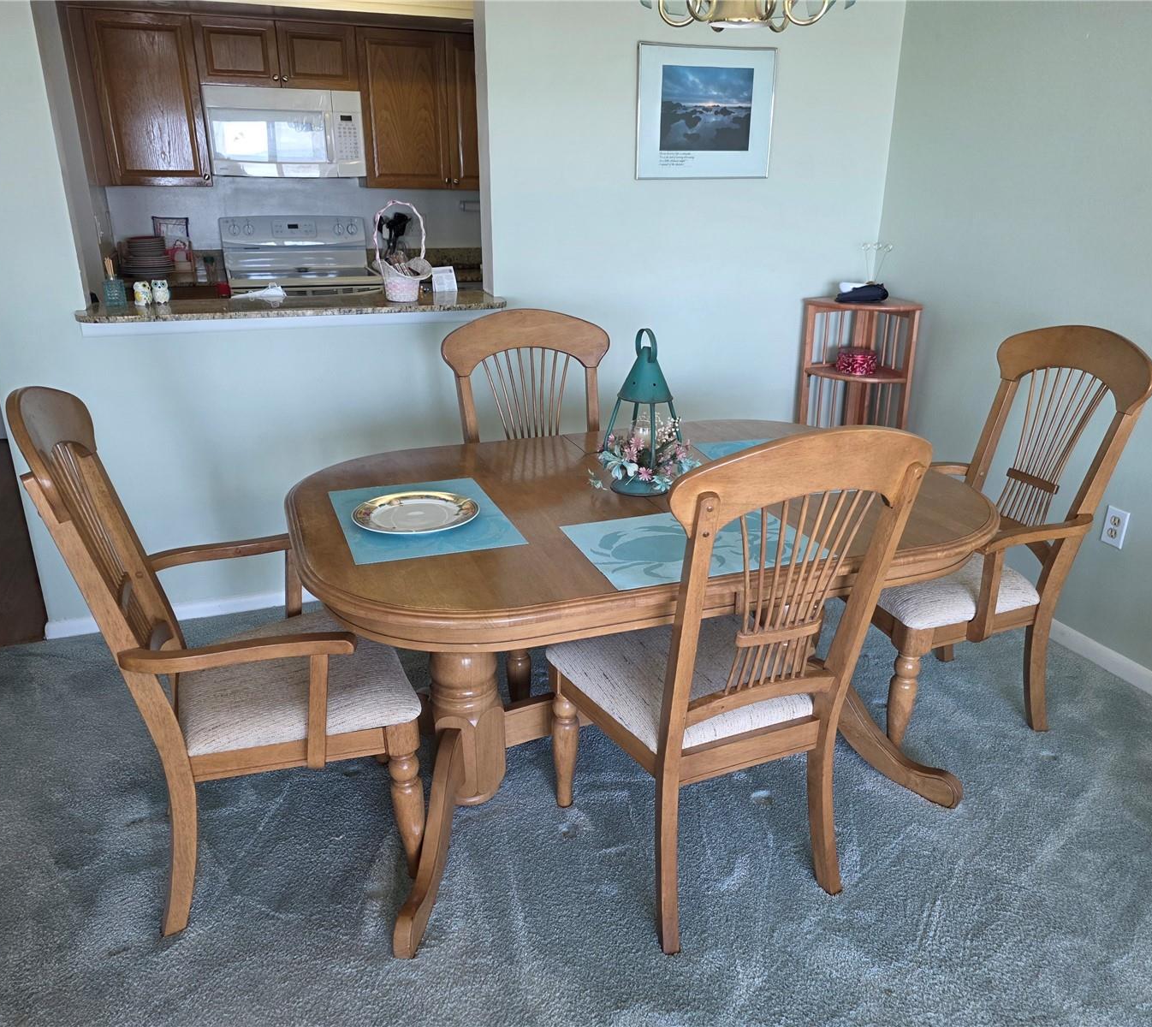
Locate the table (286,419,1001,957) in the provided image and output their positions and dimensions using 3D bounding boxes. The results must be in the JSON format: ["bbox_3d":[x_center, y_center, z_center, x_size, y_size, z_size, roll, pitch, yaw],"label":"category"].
[{"bbox_3d":[0.135,0.298,2.223,1.533,0.745,1.072,-7,21,-19],"label":"table"}]

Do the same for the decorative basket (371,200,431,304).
[{"bbox_3d":[-0.566,-0.859,2.972,0.162,0.307,0.165,-7,21,-19],"label":"decorative basket"}]

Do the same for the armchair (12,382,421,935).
[{"bbox_3d":[-0.681,0.245,1.887,0.660,1.067,0.580,-7,21,-19],"label":"armchair"}]

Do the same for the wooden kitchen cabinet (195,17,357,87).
[{"bbox_3d":[-1.523,-2.312,4.631,0.760,0.300,0.325,-7,21,-19],"label":"wooden kitchen cabinet"}]

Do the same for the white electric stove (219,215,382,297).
[{"bbox_3d":[-1.460,-0.965,4.973,0.762,1.210,0.660,-7,21,-19],"label":"white electric stove"}]

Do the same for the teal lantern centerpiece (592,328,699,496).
[{"bbox_3d":[0.161,-0.233,2.069,0.213,0.361,0.200,-7,21,-19],"label":"teal lantern centerpiece"}]

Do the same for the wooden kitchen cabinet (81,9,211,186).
[{"bbox_3d":[-2.111,-2.025,4.506,0.491,0.759,0.325,-7,21,-19],"label":"wooden kitchen cabinet"}]

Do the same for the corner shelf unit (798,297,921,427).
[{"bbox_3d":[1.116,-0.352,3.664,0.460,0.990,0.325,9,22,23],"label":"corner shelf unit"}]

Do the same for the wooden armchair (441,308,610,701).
[{"bbox_3d":[-0.039,0.045,2.433,0.495,1.075,0.630,-7,21,-19],"label":"wooden armchair"}]

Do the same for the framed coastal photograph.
[{"bbox_3d":[0.457,-1.387,3.159,0.520,0.426,0.027,-7,21,-19],"label":"framed coastal photograph"}]

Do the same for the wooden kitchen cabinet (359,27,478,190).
[{"bbox_3d":[-0.779,-2.186,4.966,0.822,0.759,0.325,-7,21,-19],"label":"wooden kitchen cabinet"}]

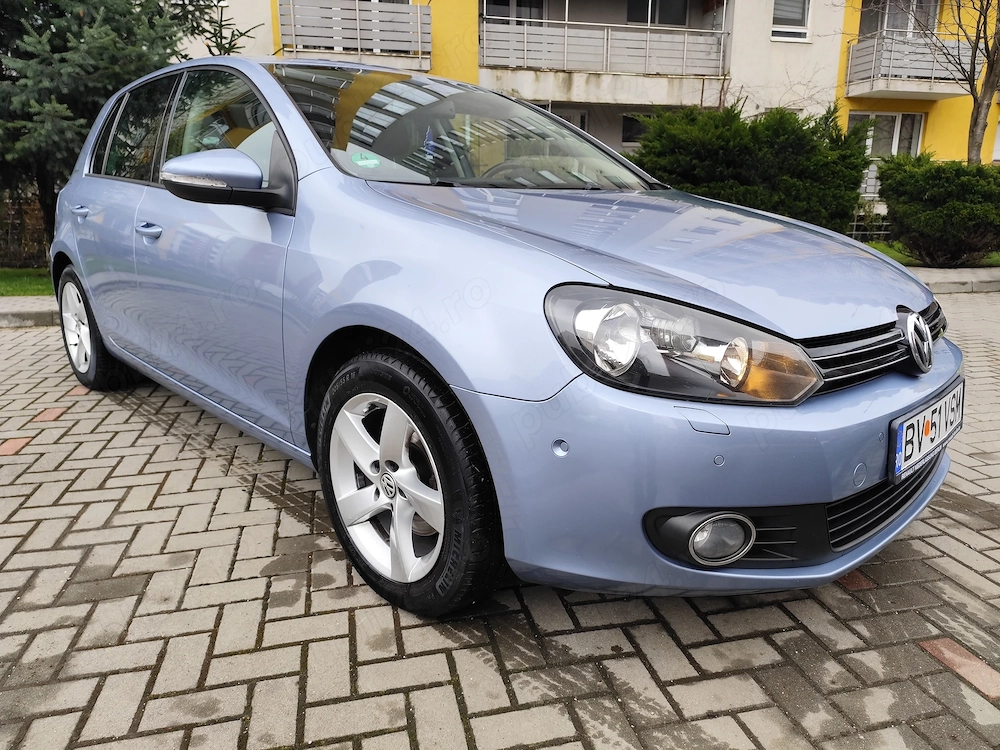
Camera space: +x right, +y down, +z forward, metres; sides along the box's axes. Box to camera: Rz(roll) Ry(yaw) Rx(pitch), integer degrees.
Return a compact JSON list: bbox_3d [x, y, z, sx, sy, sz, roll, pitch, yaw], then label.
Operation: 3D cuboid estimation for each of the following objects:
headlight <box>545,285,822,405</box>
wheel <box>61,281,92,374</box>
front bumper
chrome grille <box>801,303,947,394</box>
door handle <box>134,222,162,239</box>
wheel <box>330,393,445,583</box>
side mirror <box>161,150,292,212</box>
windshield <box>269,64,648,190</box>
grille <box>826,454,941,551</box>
[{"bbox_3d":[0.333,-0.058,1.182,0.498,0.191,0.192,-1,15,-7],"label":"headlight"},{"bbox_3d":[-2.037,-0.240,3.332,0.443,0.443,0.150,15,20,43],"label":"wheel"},{"bbox_3d":[0.750,0.111,1.719,0.620,0.470,1.760,15,20,43],"label":"front bumper"},{"bbox_3d":[0.916,-0.087,1.500,0.110,0.155,0.950,15,20,43],"label":"chrome grille"},{"bbox_3d":[-1.219,-0.498,2.285,0.215,0.058,0.050,15,20,43],"label":"door handle"},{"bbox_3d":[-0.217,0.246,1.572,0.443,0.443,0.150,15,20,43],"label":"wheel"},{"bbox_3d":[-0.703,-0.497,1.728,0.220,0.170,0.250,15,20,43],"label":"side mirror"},{"bbox_3d":[-0.100,-0.857,2.352,1.420,0.140,0.900,-13,48,-44],"label":"windshield"},{"bbox_3d":[0.936,0.240,1.559,0.090,0.150,0.780,15,20,43],"label":"grille"}]

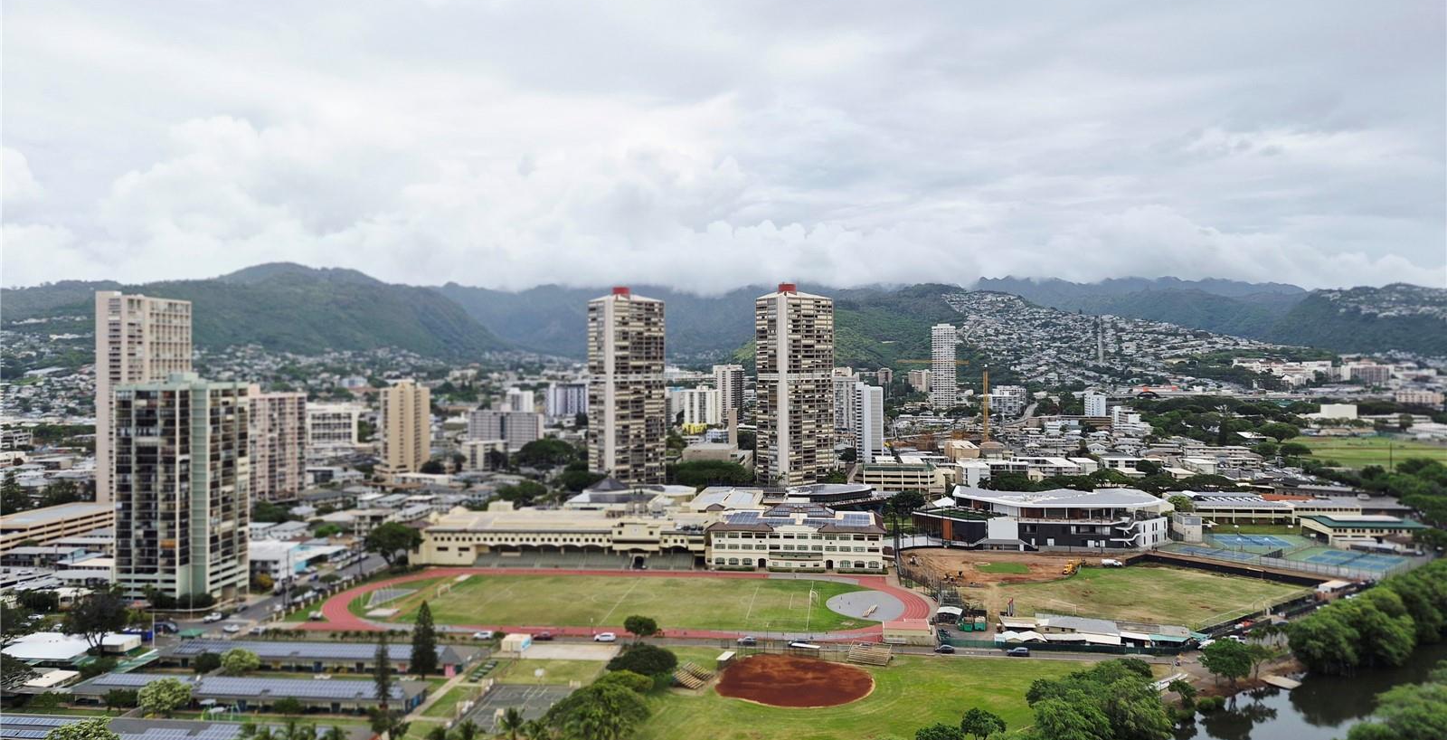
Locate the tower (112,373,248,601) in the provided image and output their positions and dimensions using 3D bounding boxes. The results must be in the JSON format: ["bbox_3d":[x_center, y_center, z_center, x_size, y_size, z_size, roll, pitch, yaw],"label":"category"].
[{"bbox_3d":[-162.647,34.284,290.870,24.500,66.800,26.000,0,0,6],"label":"tower"}]

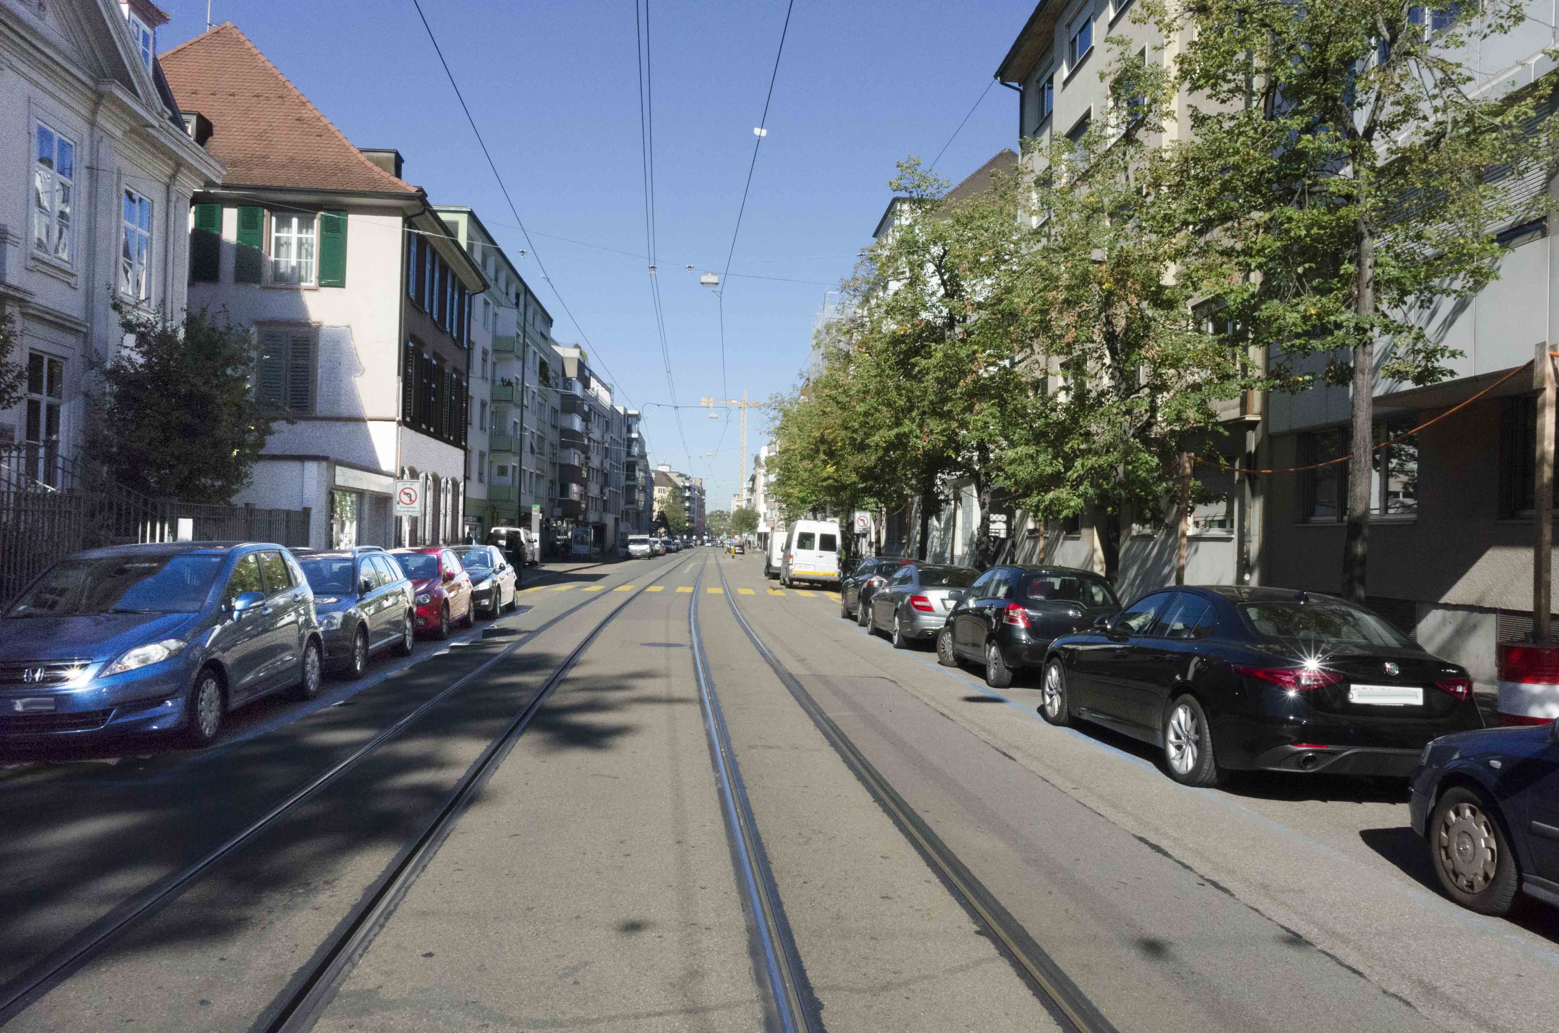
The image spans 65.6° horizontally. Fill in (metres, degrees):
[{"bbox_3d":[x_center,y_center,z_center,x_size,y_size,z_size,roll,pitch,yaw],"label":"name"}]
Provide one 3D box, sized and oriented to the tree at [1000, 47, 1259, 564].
[{"bbox_3d":[5.000,-2.425,17.600,4.000,9.000,4.000,1,-1,-5],"label":"tree"}]

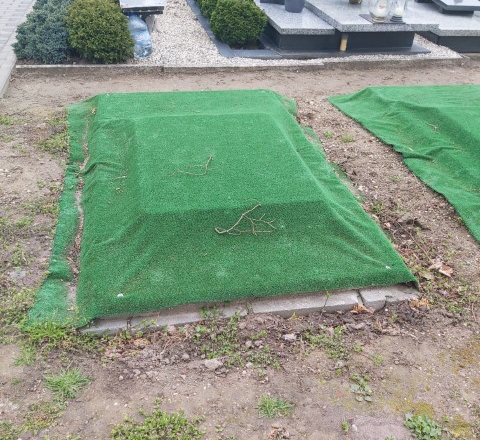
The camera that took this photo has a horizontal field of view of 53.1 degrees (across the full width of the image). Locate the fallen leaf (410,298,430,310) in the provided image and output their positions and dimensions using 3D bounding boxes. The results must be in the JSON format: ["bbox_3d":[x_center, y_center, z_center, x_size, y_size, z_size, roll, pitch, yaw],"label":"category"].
[{"bbox_3d":[0.757,0.346,2.007,0.080,0.025,0.055,-4,36,-11],"label":"fallen leaf"}]

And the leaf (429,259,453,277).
[{"bbox_3d":[0.859,0.212,2.054,0.100,0.030,0.075,14,37,14],"label":"leaf"}]

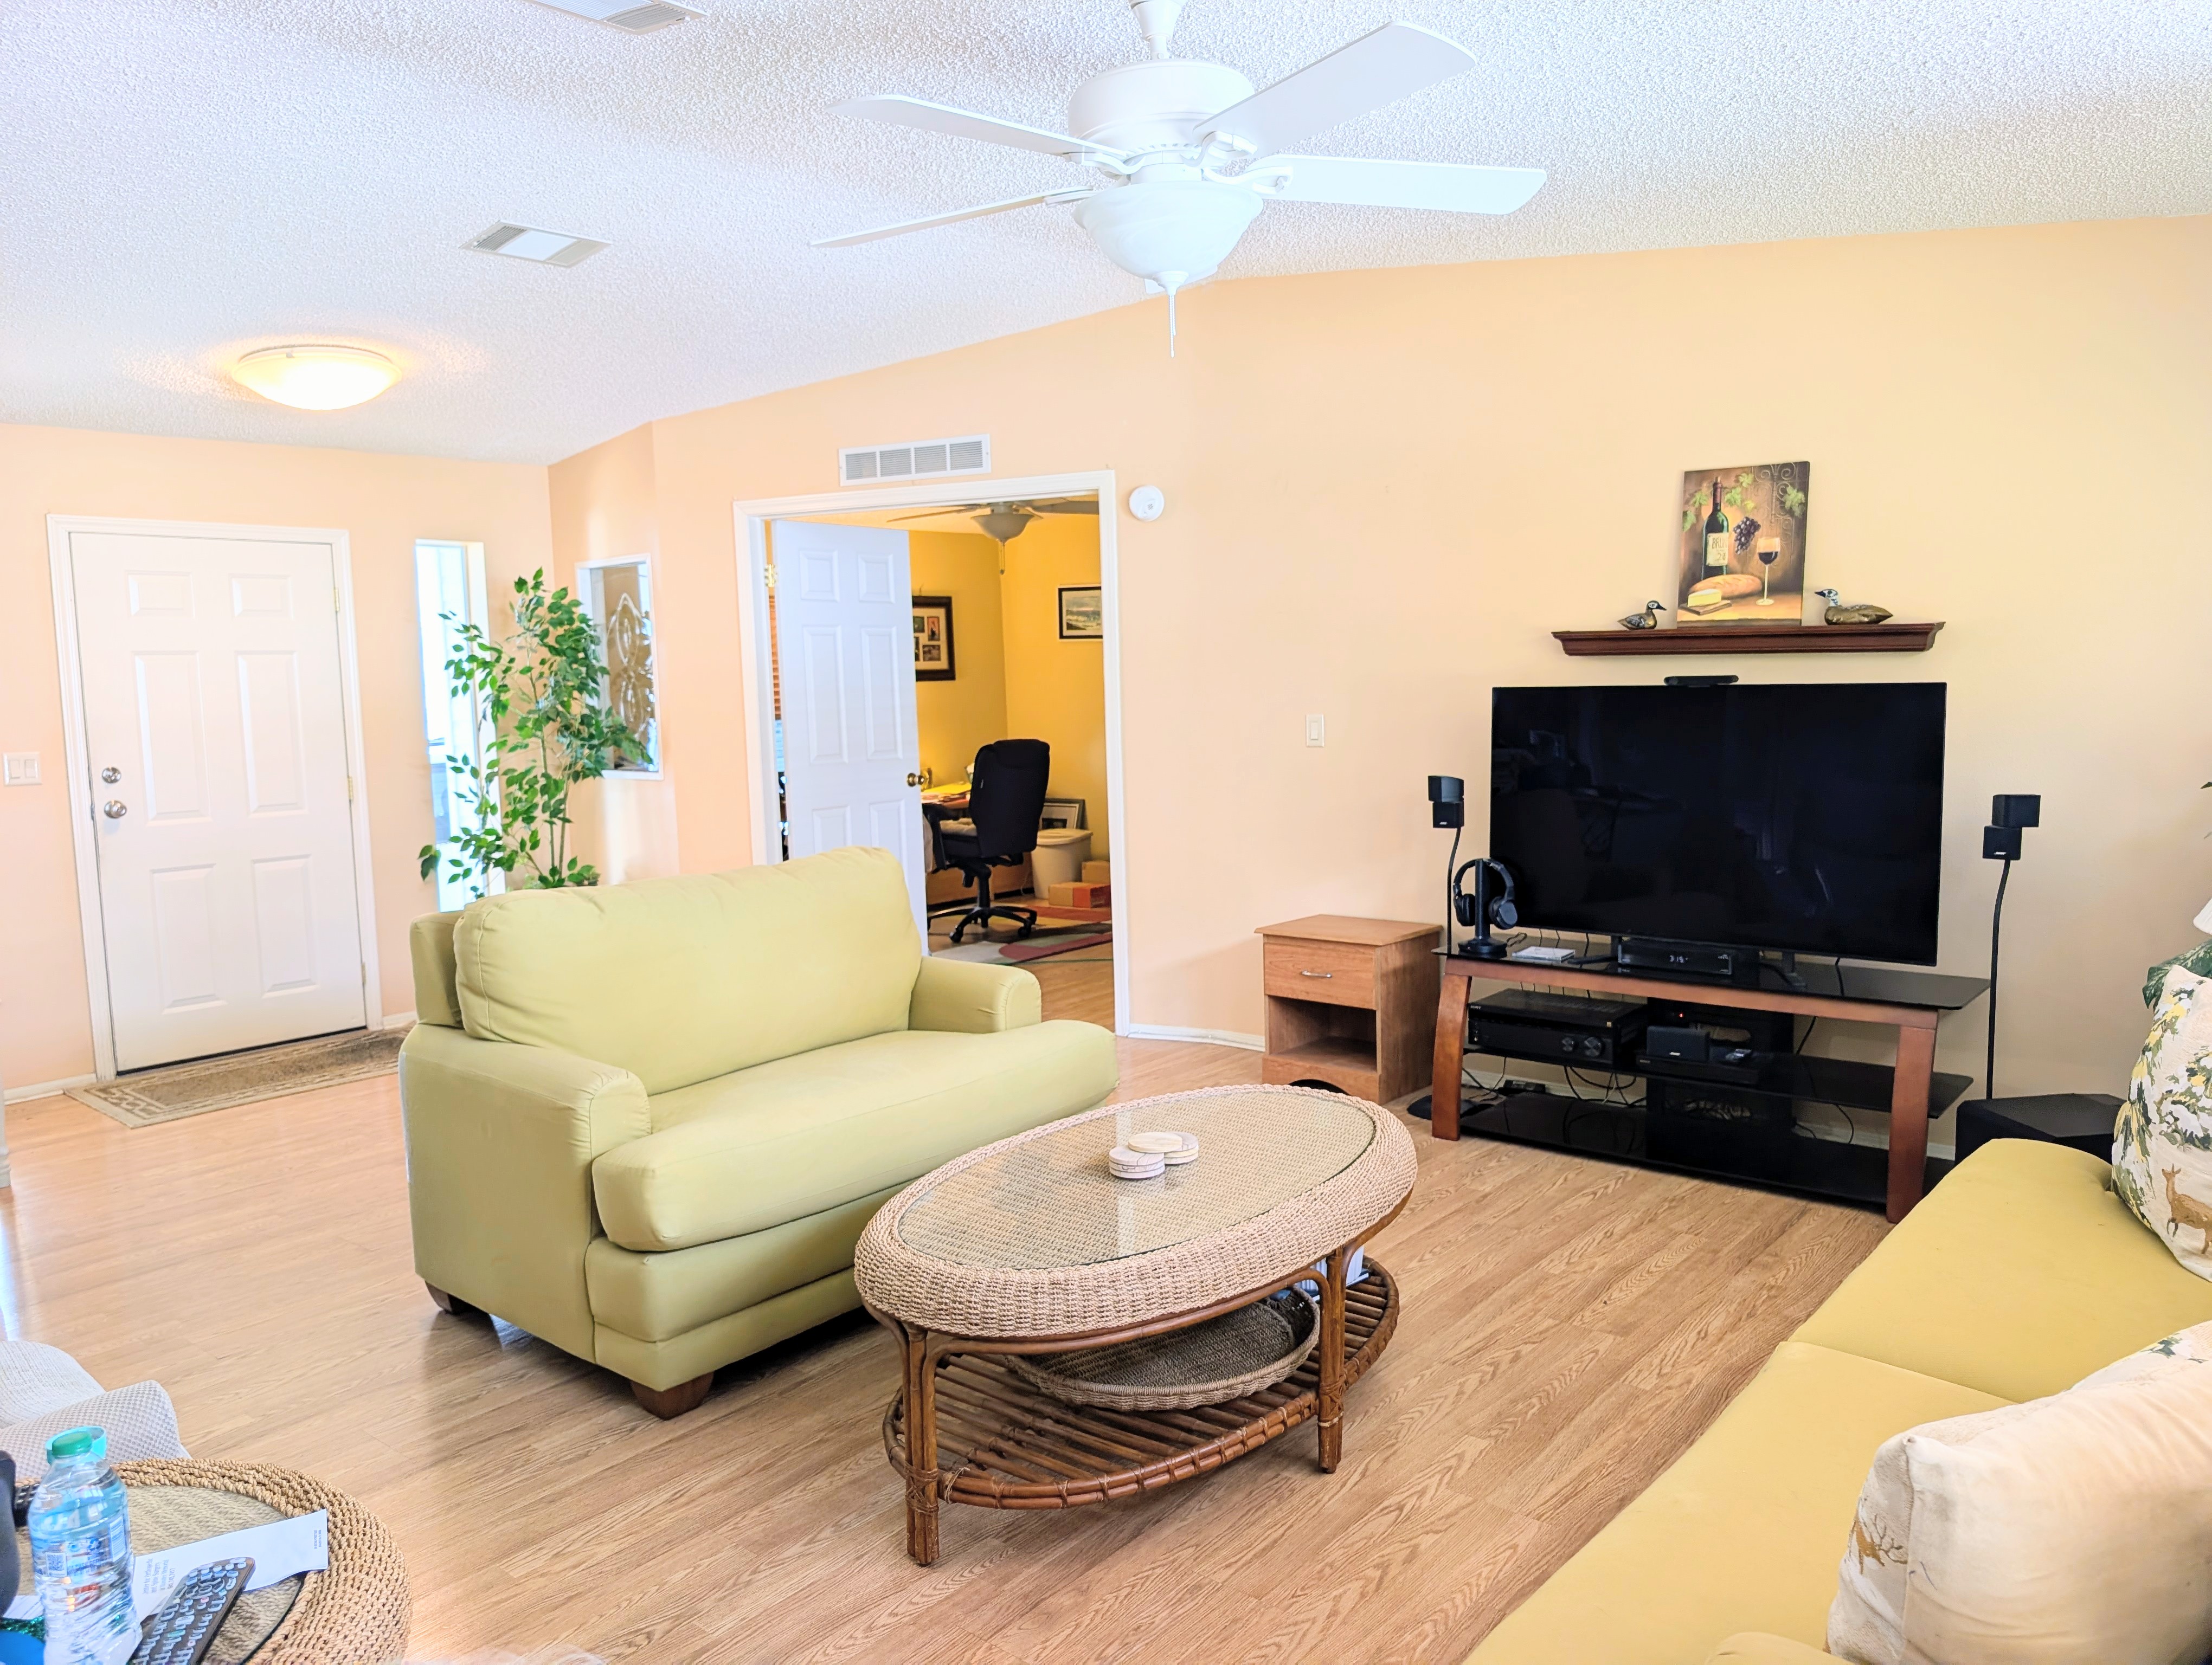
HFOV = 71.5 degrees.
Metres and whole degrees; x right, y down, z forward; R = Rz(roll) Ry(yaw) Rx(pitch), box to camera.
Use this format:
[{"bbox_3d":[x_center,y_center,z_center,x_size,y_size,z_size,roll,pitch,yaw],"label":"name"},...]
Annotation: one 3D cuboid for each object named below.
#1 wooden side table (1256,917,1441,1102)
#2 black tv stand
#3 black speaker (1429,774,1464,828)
[{"bbox_3d":[0.839,0.603,5.346,0.479,0.536,0.428,4,8,37],"label":"wooden side table"},{"bbox_3d":[1.669,0.662,4.386,1.424,0.568,0.448,4,8,35],"label":"black tv stand"},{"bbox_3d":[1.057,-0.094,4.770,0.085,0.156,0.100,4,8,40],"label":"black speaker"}]

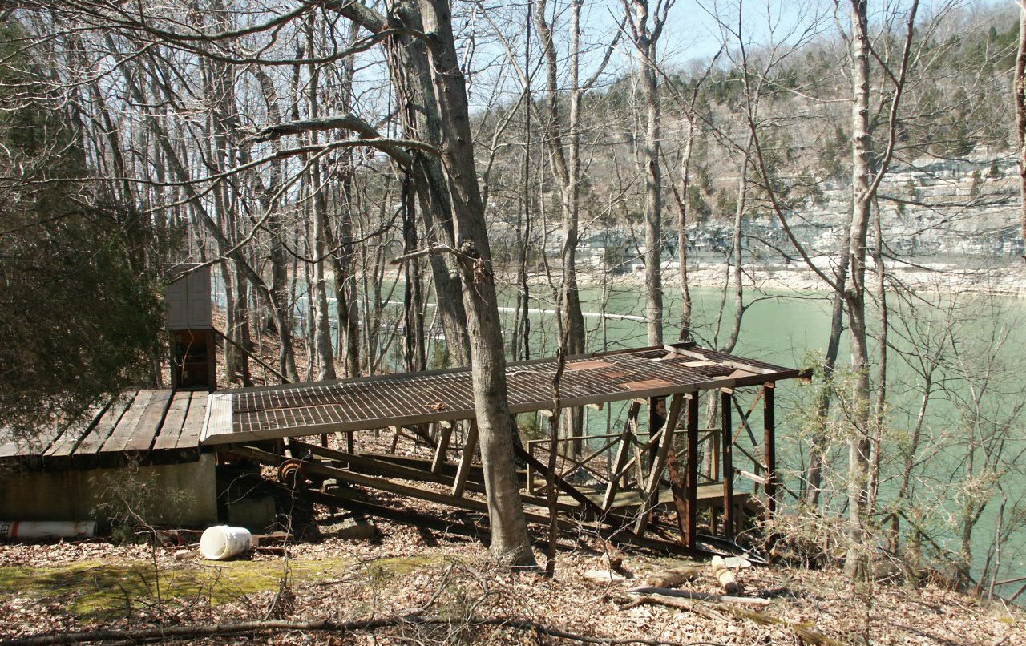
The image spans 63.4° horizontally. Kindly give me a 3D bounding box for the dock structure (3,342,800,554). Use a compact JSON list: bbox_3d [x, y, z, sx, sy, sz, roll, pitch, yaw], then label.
[{"bbox_3d":[-1.117,2.031,11.342,10.000,2.500,3.200,-4,7,-20],"label":"dock structure"}]

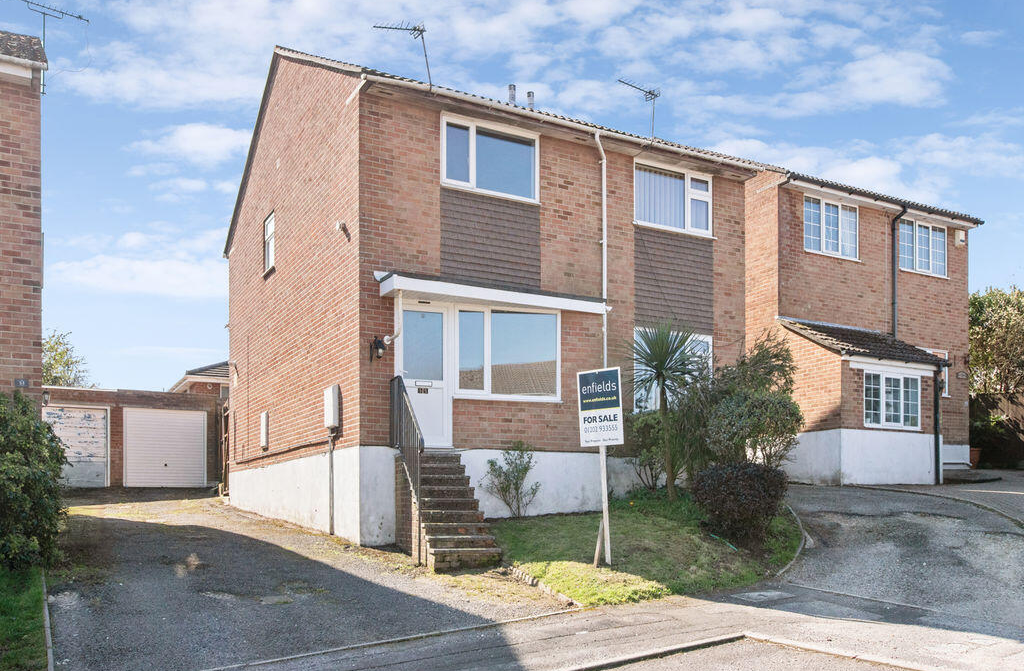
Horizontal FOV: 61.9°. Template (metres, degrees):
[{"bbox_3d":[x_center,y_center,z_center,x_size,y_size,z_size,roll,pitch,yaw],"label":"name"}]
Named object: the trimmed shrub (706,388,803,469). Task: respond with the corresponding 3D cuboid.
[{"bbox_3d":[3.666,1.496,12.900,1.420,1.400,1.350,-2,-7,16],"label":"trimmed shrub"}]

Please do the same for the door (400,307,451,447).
[{"bbox_3d":[-1.213,0.549,11.786,0.752,1.975,0.100,1,-3,-17],"label":"door"}]

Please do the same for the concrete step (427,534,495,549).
[{"bbox_3d":[-0.635,2.511,10.329,0.830,0.155,0.260,1,-3,-20],"label":"concrete step"}]

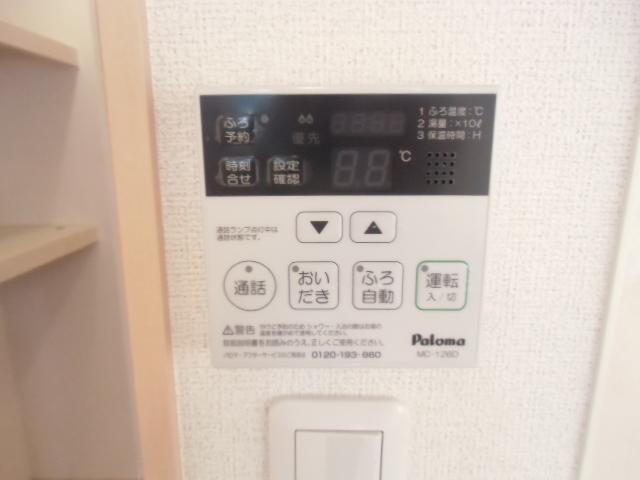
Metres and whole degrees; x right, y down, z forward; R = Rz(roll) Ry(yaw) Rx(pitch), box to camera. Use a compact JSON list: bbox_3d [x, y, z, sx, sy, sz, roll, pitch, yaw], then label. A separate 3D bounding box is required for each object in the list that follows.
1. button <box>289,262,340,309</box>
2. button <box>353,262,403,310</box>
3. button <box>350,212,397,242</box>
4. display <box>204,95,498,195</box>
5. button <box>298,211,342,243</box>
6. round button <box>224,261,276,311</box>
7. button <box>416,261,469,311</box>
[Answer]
[{"bbox_3d":[-0.003,0.020,0.197,0.022,0.023,0.004,0,13,0],"label":"button"},{"bbox_3d":[0.026,0.020,0.197,0.022,0.023,0.004,0,13,0],"label":"button"},{"bbox_3d":[0.023,-0.006,0.191,0.020,0.013,0.004,0,13,0],"label":"button"},{"bbox_3d":[0.011,-0.039,0.185,0.119,0.041,0.006,0,13,0],"label":"display"},{"bbox_3d":[0.000,-0.006,0.191,0.020,0.013,0.004,0,13,0],"label":"button"},{"bbox_3d":[-0.031,0.020,0.197,0.023,0.023,0.004,0,13,0],"label":"round button"},{"bbox_3d":[0.054,0.020,0.197,0.023,0.023,0.004,0,13,0],"label":"button"}]

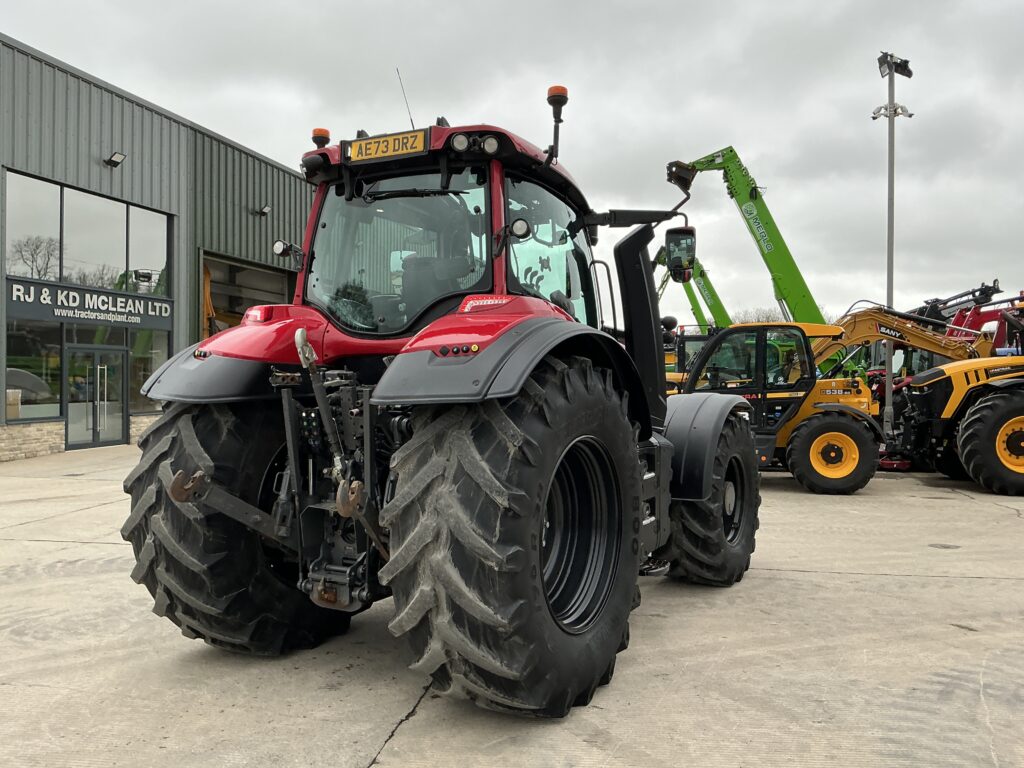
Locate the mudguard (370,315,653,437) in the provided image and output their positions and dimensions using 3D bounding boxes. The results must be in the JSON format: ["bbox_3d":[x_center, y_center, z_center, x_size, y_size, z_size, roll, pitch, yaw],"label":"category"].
[{"bbox_3d":[0.091,-0.012,4.783,0.760,0.740,2.030,1,1,29],"label":"mudguard"}]

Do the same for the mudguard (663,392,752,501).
[{"bbox_3d":[1.630,0.491,7.172,0.640,0.820,1.450,1,1,29],"label":"mudguard"}]

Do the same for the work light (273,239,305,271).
[{"bbox_3d":[-1.501,-0.852,5.584,0.205,0.205,0.135,1,1,29],"label":"work light"}]

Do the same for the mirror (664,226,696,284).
[{"bbox_3d":[1.130,-0.860,5.544,0.210,0.390,0.100,1,1,41],"label":"mirror"}]

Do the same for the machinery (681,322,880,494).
[{"bbox_3d":[3.255,0.348,13.346,4.700,2.520,2.300,0,1,6],"label":"machinery"}]

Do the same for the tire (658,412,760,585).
[{"bbox_3d":[1.709,0.981,7.297,0.610,1.456,1.500,1,1,29],"label":"tire"}]

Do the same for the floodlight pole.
[{"bbox_3d":[7.514,-2.371,16.431,0.160,7.880,0.160,0,1,0],"label":"floodlight pole"}]

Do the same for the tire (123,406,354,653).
[{"bbox_3d":[-1.580,0.768,5.666,0.700,1.915,1.970,1,1,29],"label":"tire"}]

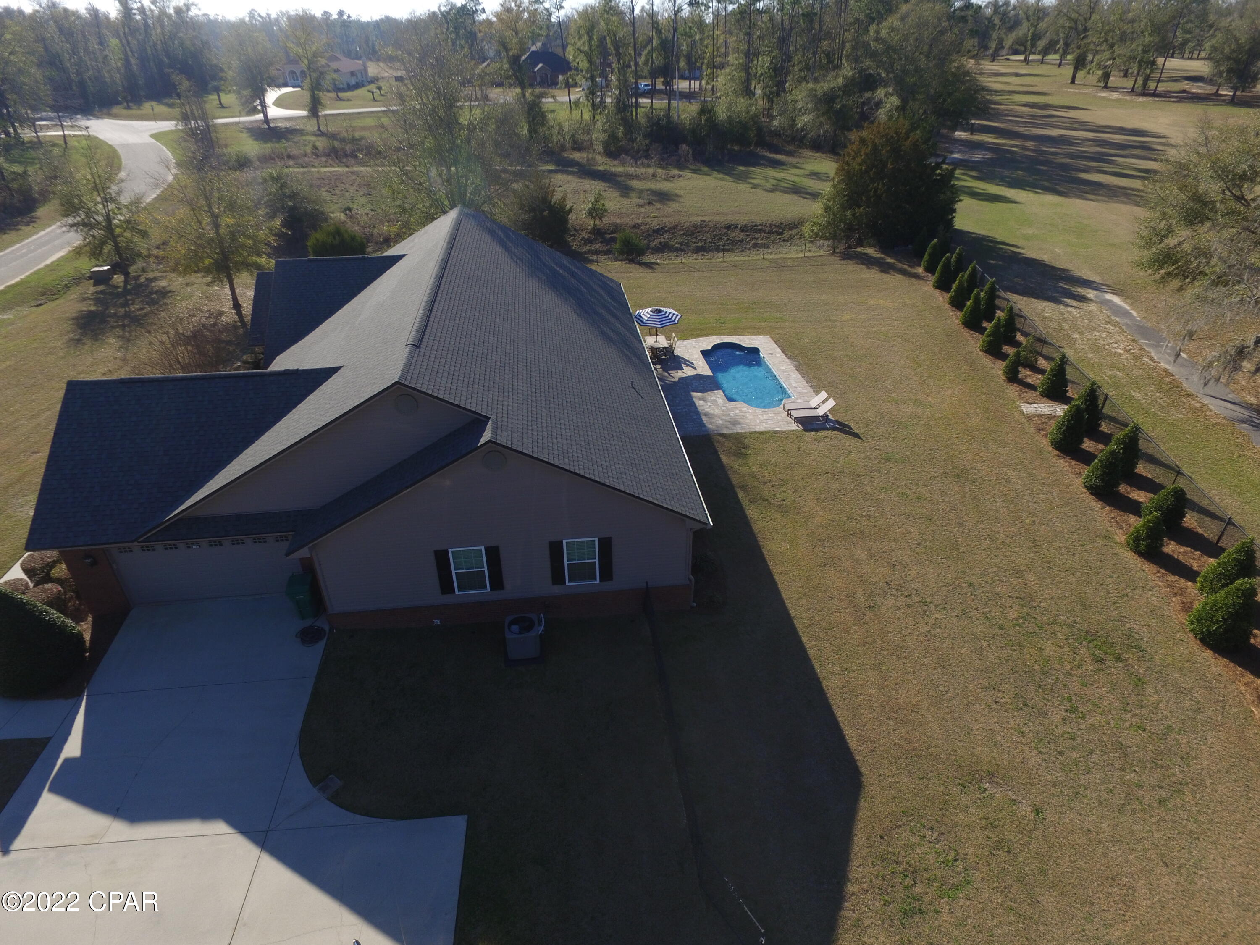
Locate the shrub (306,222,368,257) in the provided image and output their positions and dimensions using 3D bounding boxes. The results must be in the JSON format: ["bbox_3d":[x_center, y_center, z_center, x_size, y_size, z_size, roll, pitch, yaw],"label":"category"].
[{"bbox_3d":[-21.592,-16.595,53.415,4.100,2.950,4.100,-4,31,-6],"label":"shrub"}]

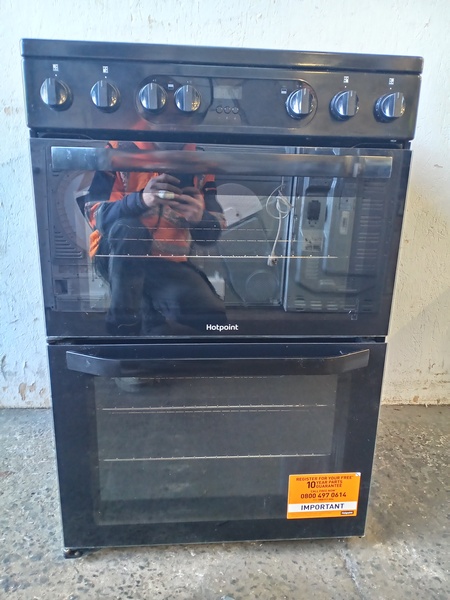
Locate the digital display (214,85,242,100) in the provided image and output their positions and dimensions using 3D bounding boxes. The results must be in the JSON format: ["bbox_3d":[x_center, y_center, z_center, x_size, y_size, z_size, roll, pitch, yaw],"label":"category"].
[{"bbox_3d":[0.005,-0.314,0.709,0.039,0.018,0.006,0,16,-4],"label":"digital display"}]

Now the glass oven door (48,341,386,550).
[{"bbox_3d":[-0.009,0.280,0.871,0.595,0.420,0.065,0,16,-4],"label":"glass oven door"}]

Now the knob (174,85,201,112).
[{"bbox_3d":[-0.055,-0.297,0.694,0.040,0.040,0.025,0,16,-4],"label":"knob"}]

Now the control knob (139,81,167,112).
[{"bbox_3d":[-0.106,-0.297,0.690,0.040,0.040,0.025,0,16,-4],"label":"control knob"}]

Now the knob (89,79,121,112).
[{"bbox_3d":[-0.174,-0.297,0.685,0.040,0.040,0.025,0,16,-4],"label":"knob"}]

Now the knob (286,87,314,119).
[{"bbox_3d":[0.114,-0.297,0.706,0.040,0.040,0.025,0,16,-4],"label":"knob"}]

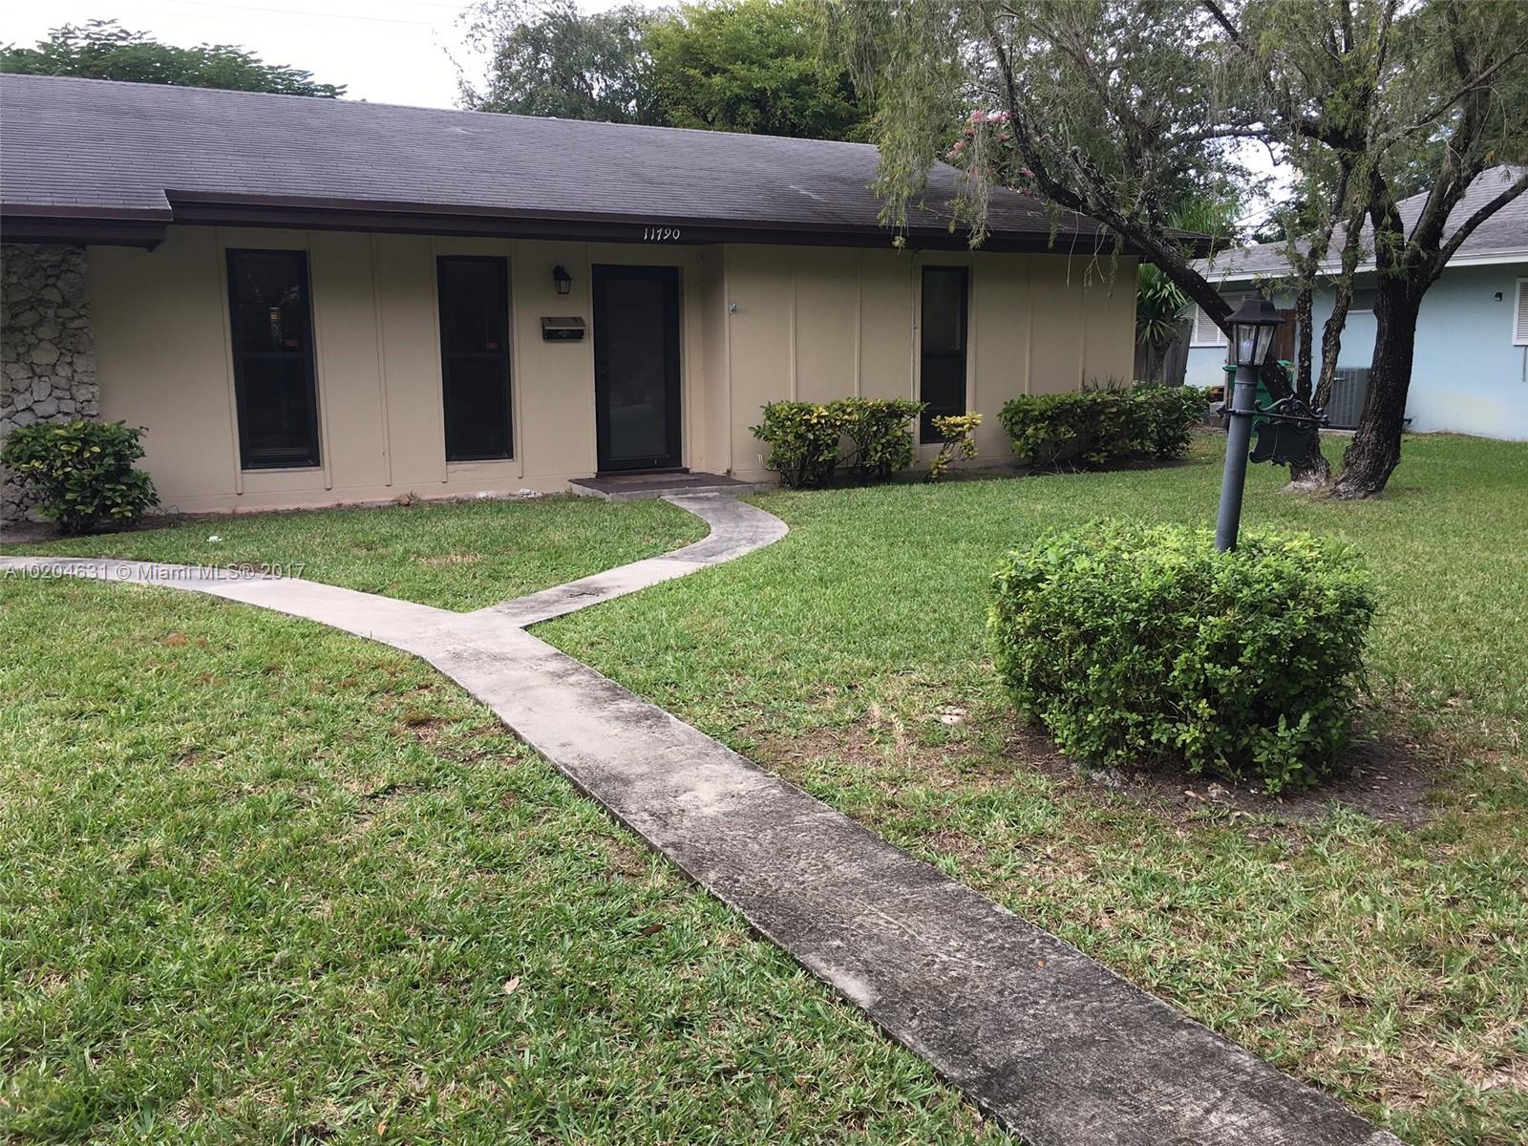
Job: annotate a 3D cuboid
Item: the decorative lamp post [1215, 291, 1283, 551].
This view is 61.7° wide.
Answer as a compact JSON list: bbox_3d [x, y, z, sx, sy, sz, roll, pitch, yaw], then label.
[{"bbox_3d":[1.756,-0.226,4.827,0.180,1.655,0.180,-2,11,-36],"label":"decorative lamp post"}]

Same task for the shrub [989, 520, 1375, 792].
[{"bbox_3d":[1.581,0.246,4.929,1.380,0.720,1.320,2,9,18],"label":"shrub"}]

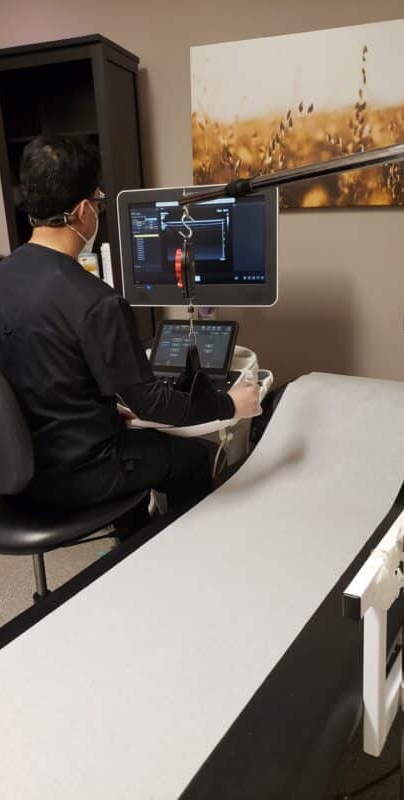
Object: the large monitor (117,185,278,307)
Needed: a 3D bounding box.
[{"bbox_3d":[-0.012,-0.498,1.970,0.540,0.374,0.060,3,16,20],"label":"large monitor"}]

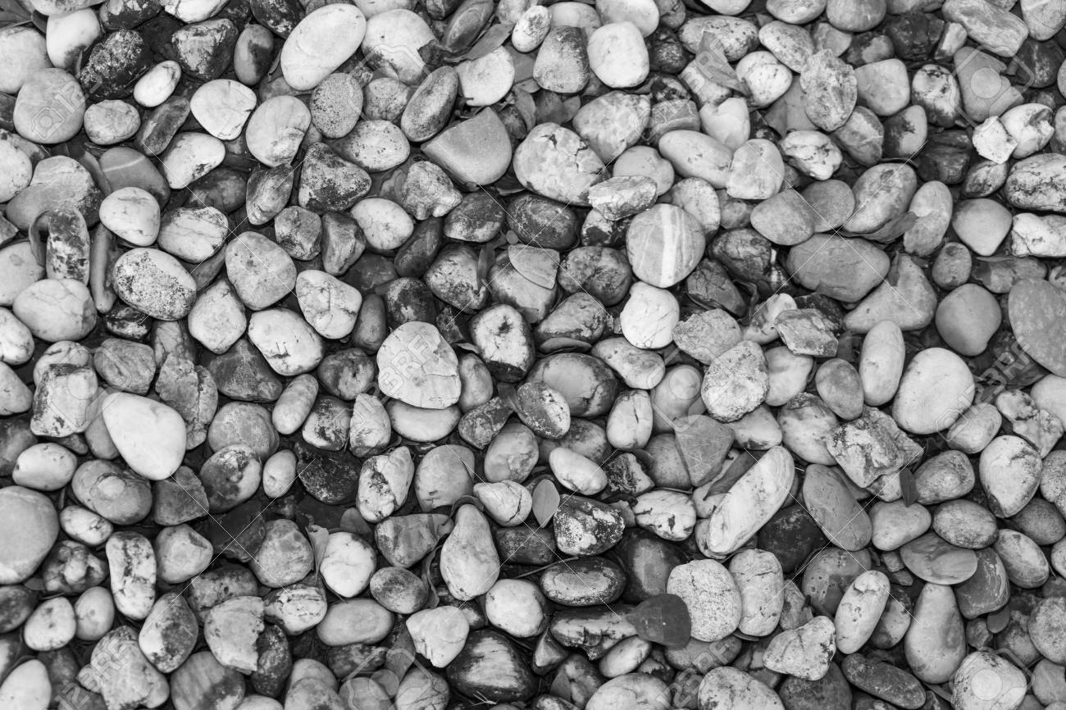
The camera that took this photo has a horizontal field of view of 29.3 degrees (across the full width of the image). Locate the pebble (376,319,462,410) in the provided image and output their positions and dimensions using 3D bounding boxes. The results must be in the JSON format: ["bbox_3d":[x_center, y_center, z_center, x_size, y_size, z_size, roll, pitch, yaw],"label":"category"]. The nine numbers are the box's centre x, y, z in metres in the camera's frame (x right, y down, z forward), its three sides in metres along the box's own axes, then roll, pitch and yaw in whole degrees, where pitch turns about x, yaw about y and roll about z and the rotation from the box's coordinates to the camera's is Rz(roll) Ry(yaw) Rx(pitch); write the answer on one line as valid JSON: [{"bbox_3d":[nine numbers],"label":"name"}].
[{"bbox_3d":[-0.067,0.006,1.200,0.049,0.027,0.051,0,76,0],"label":"pebble"}]

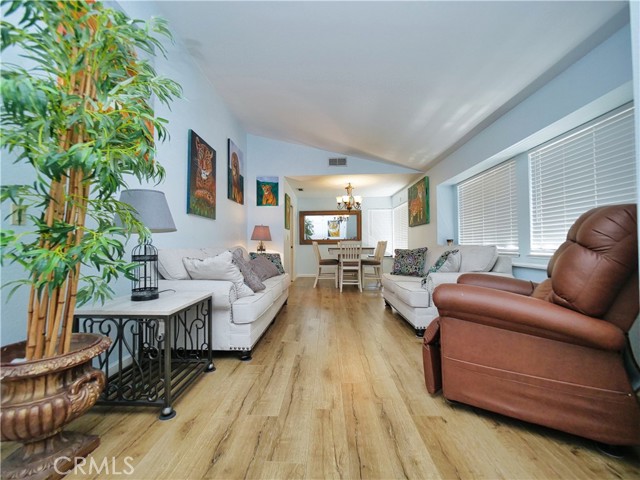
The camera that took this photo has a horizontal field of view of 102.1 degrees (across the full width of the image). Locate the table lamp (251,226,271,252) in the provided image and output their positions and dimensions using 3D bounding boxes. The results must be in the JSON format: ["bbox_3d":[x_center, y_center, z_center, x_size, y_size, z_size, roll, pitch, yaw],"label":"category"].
[{"bbox_3d":[-1.144,0.104,5.080,0.400,0.790,0.400,0,-1,1],"label":"table lamp"}]

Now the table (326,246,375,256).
[{"bbox_3d":[0.670,0.625,6.060,1.010,0.915,1.010,0,-1,1],"label":"table"}]

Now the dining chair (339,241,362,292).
[{"bbox_3d":[0.632,0.550,5.520,0.450,1.040,0.560,0,-1,1],"label":"dining chair"}]

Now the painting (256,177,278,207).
[{"bbox_3d":[-1.101,-1.017,5.450,0.465,0.625,0.035,0,-1,1],"label":"painting"}]

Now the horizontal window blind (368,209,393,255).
[{"bbox_3d":[1.860,-0.242,7.930,0.740,1.410,0.060,0,-1,1],"label":"horizontal window blind"}]

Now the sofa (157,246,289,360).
[{"bbox_3d":[-1.030,0.552,3.150,0.980,0.940,2.200,0,-1,1],"label":"sofa"}]

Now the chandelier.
[{"bbox_3d":[0.689,-0.985,6.000,0.570,0.650,0.570,0,-1,1],"label":"chandelier"}]

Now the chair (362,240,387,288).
[{"bbox_3d":[1.225,0.558,6.030,0.570,1.040,0.450,0,-1,1],"label":"chair"}]

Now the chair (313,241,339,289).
[{"bbox_3d":[0.140,0.566,6.020,0.570,1.040,0.450,0,-1,1],"label":"chair"}]

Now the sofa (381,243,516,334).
[{"bbox_3d":[1.460,0.535,3.380,0.980,0.950,1.580,0,-1,2],"label":"sofa"}]

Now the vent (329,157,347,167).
[{"bbox_3d":[0.376,-1.633,5.440,0.385,0.175,0.020,0,-1,1],"label":"vent"}]

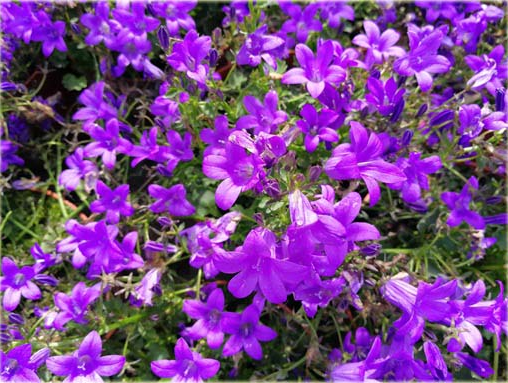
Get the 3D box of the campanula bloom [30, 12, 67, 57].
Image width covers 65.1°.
[{"bbox_3d":[-0.168,-0.128,0.325,0.030,0.019,0.034,0,87,-16],"label":"campanula bloom"}]

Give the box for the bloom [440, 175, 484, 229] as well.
[{"bbox_3d":[0.150,0.008,0.285,0.033,0.020,0.036,0,84,6],"label":"bloom"}]

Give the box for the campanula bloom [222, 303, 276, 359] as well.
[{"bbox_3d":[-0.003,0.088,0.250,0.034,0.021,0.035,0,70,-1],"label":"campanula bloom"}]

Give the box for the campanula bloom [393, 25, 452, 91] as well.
[{"bbox_3d":[0.106,-0.083,0.250,0.036,0.024,0.037,0,73,-7],"label":"campanula bloom"}]

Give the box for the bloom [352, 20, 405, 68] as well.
[{"bbox_3d":[0.085,-0.100,0.270,0.036,0.022,0.035,0,60,-3],"label":"bloom"}]

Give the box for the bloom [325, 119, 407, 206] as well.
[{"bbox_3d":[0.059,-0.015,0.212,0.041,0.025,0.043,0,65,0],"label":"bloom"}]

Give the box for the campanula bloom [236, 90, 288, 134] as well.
[{"bbox_3d":[0.005,-0.053,0.265,0.034,0.022,0.032,0,66,0],"label":"campanula bloom"}]

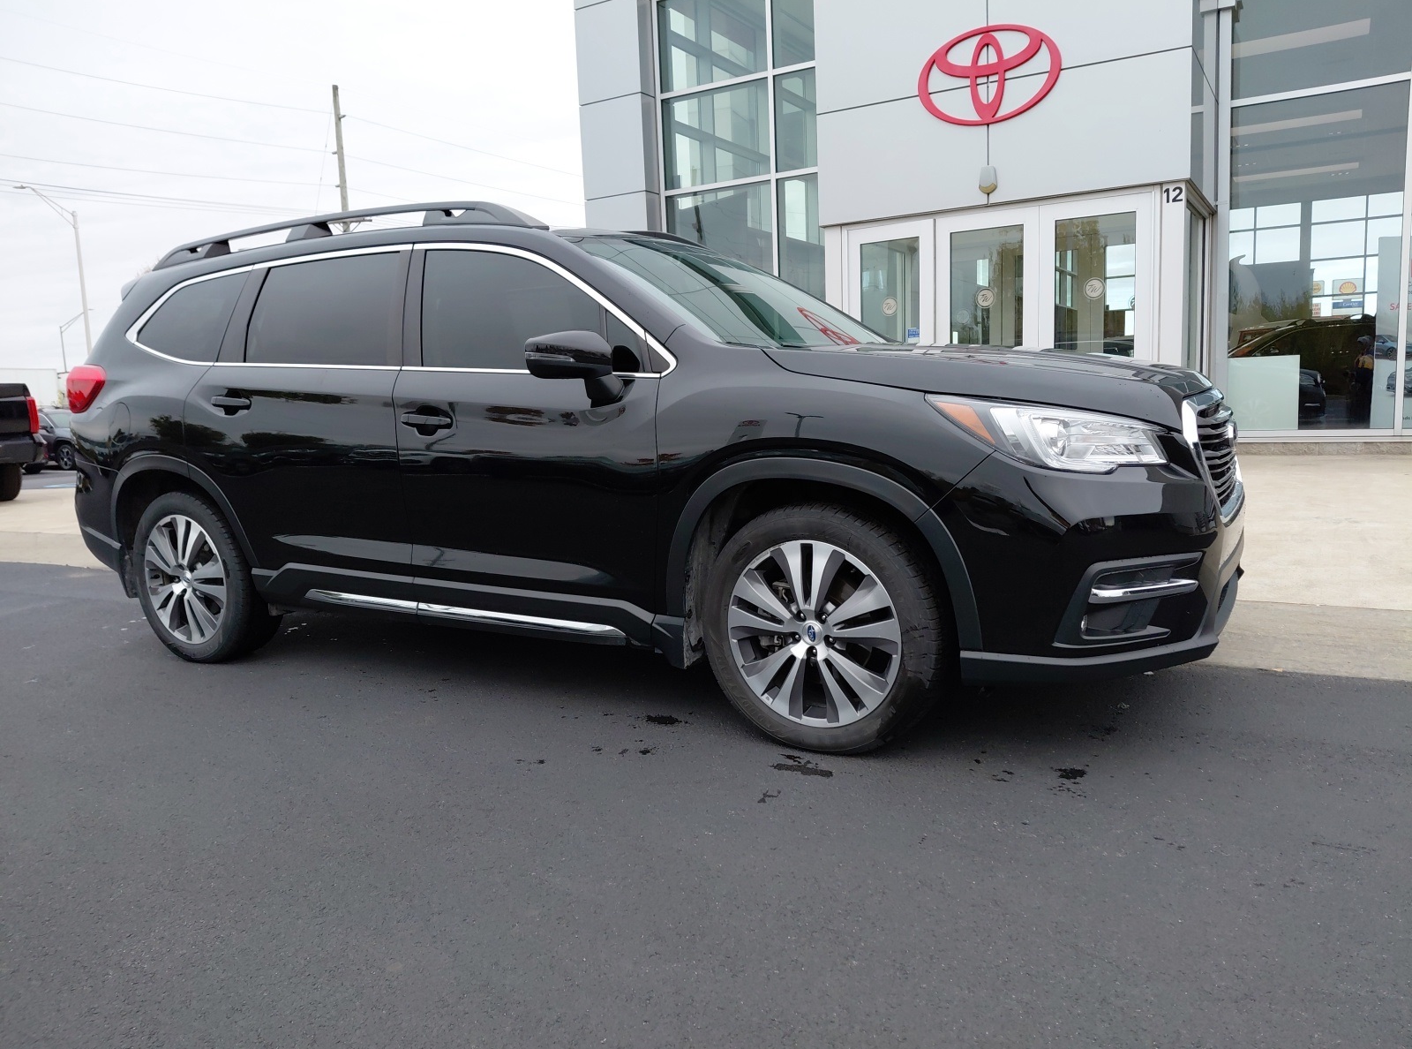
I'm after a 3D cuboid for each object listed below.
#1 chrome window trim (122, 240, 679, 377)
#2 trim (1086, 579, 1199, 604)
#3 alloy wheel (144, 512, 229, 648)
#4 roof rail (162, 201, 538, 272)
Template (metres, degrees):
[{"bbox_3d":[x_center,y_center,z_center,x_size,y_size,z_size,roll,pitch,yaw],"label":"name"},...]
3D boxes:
[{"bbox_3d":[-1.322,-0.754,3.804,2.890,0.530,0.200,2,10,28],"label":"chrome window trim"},{"bbox_3d":[1.129,0.168,2.651,0.310,0.042,0.060,-5,9,-13],"label":"trim"},{"bbox_3d":[-2.166,0.219,4.419,0.547,0.547,0.200,2,10,29],"label":"alloy wheel"},{"bbox_3d":[-1.533,-1.136,4.101,2.280,0.145,0.080,2,10,29],"label":"roof rail"}]

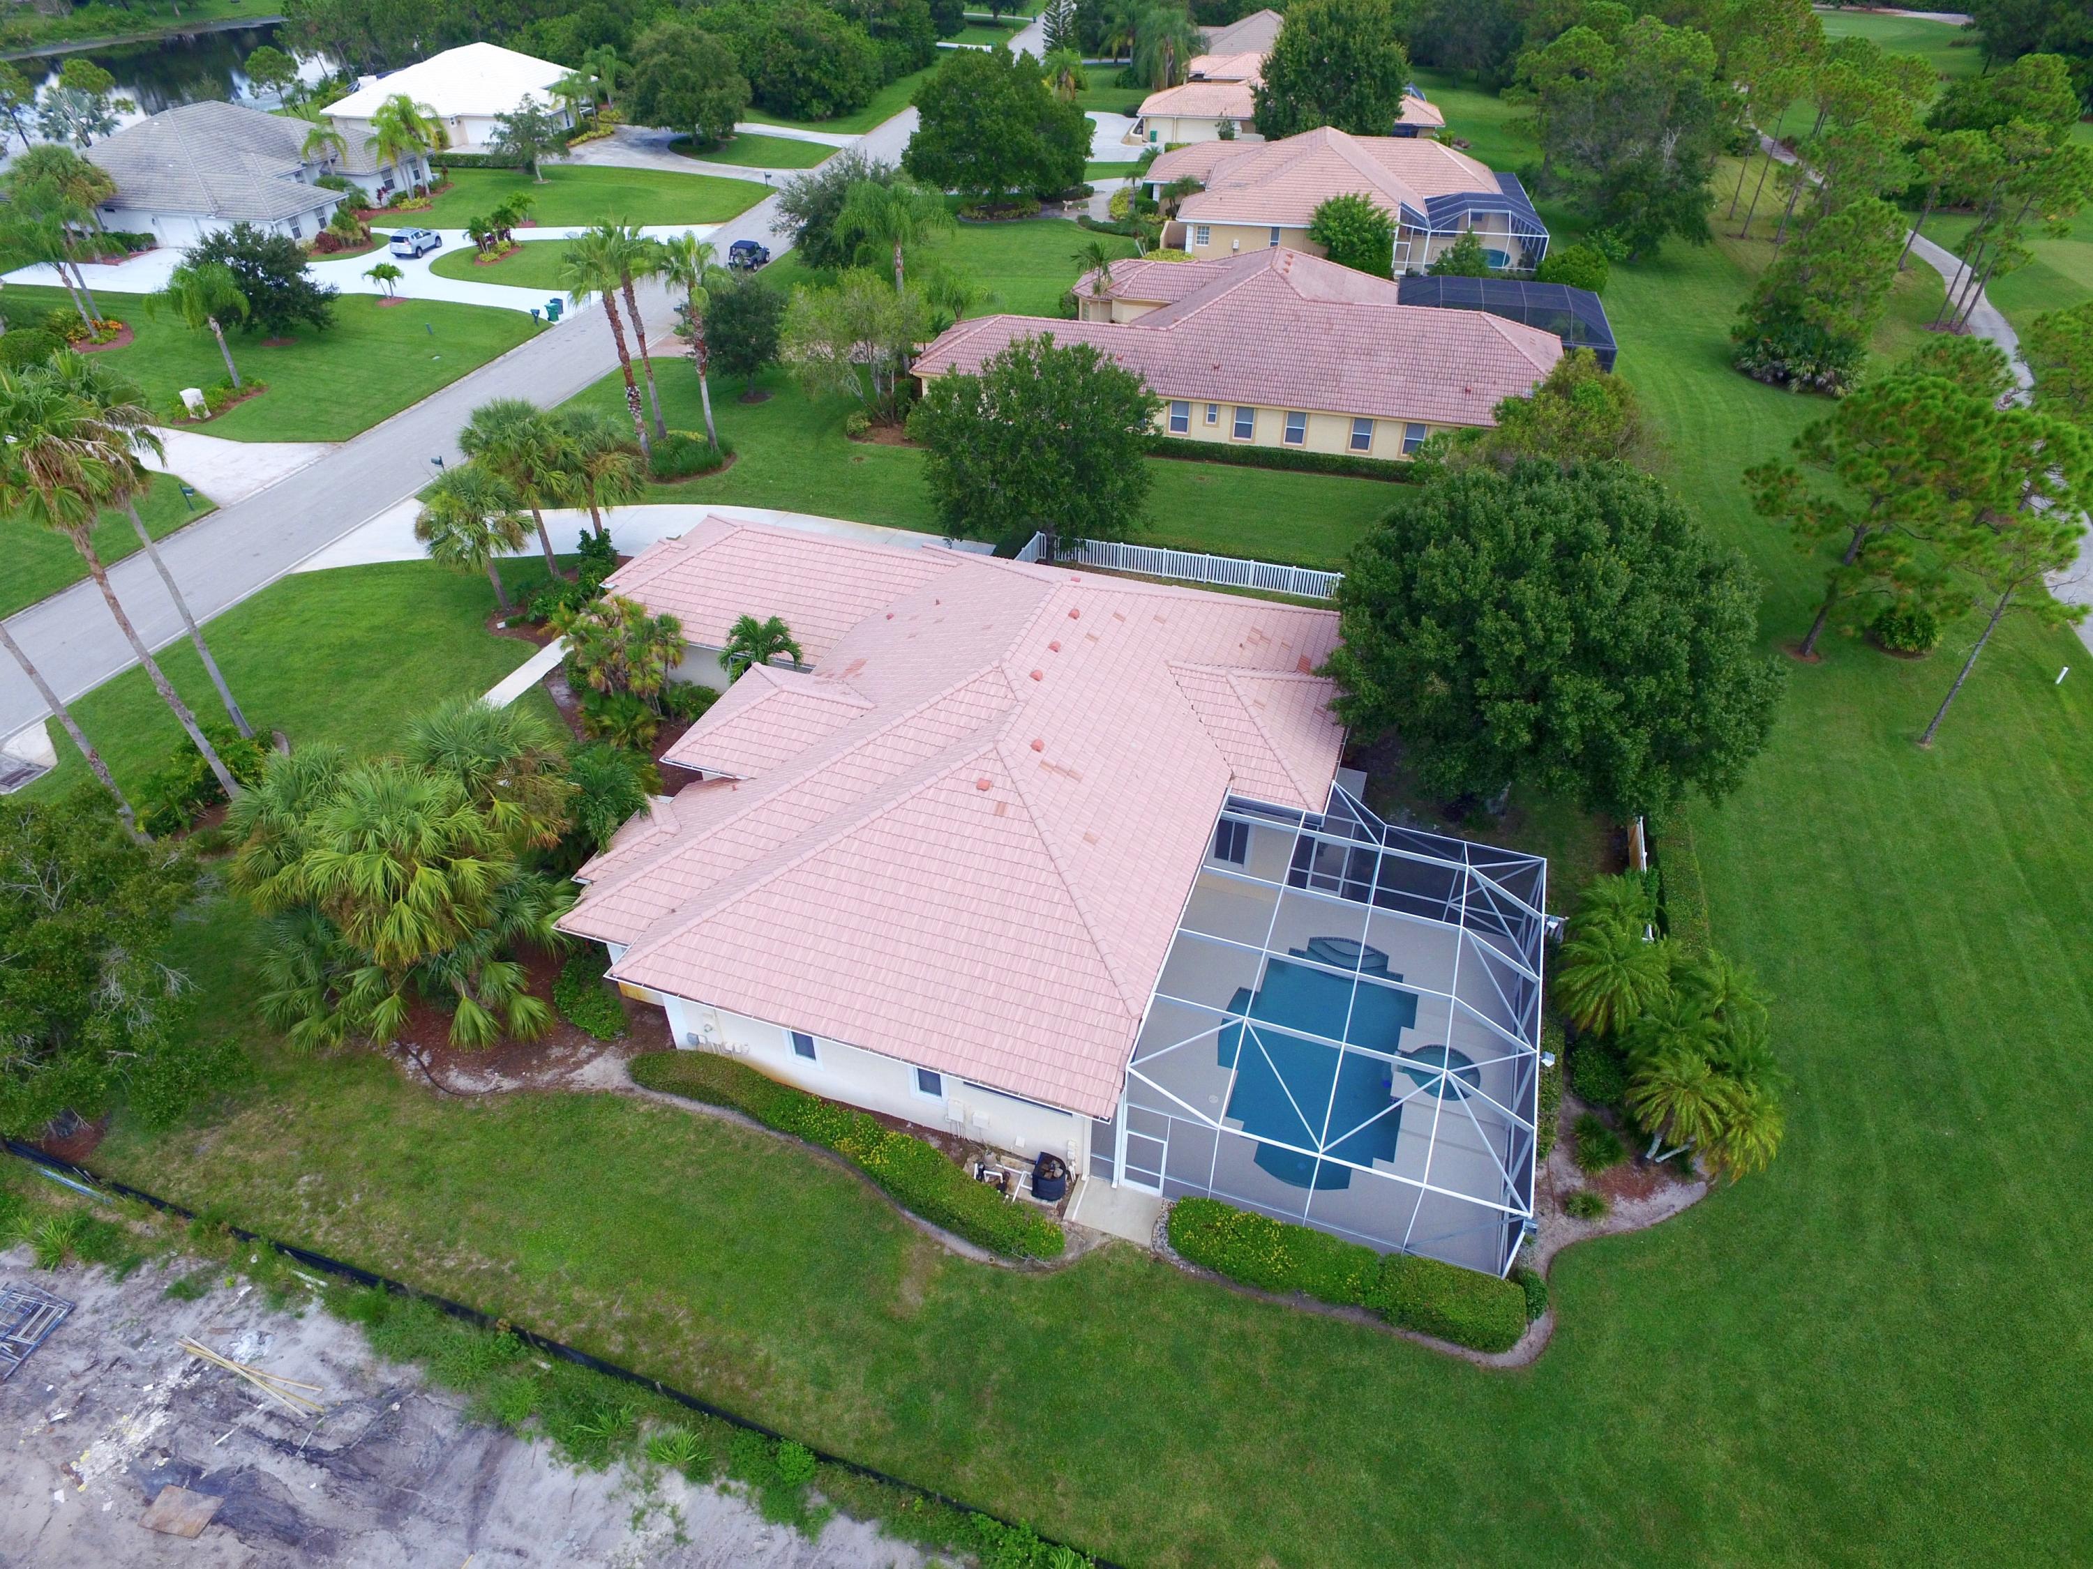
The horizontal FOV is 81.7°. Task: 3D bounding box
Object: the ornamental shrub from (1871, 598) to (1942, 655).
[{"bbox_3d":[32.149,-5.837,45.198,2.250,1.800,2.250,0,38,0],"label":"ornamental shrub"}]

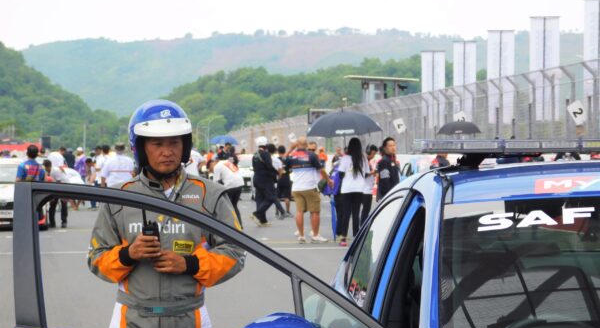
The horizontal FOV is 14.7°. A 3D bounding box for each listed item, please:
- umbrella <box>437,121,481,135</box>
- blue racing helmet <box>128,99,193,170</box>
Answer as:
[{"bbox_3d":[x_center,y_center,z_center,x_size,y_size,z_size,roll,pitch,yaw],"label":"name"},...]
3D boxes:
[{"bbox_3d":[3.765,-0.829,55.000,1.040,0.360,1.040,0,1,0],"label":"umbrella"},{"bbox_3d":[-0.542,-0.109,9.050,0.250,0.280,0.310,-4,4,-15],"label":"blue racing helmet"}]

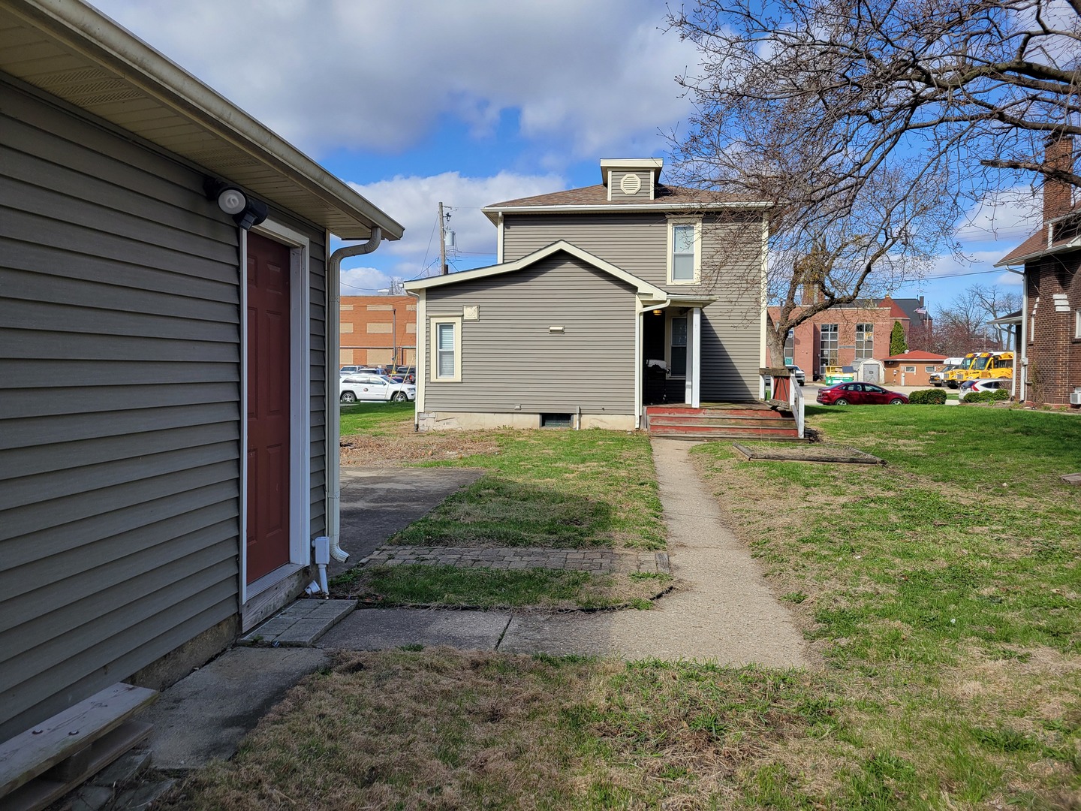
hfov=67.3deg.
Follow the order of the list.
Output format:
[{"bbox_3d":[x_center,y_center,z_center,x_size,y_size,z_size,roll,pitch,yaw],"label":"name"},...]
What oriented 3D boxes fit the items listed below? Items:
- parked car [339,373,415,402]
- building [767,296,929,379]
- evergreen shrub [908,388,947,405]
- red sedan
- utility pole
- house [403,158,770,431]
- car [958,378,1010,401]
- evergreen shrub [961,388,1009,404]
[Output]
[{"bbox_3d":[-8.966,-0.974,45.298,4.820,1.760,1.940,1,3,7],"label":"parked car"},{"bbox_3d":[38.297,-8.395,102.459,20.000,10.600,16.000,1,3,7],"label":"building"},{"bbox_3d":[16.435,-0.359,34.500,1.500,0.750,1.100,1,3,7],"label":"evergreen shrub"},{"bbox_3d":[16.588,-0.469,41.652,4.530,1.470,1.820,1,3,7],"label":"red sedan"},{"bbox_3d":[-4.897,-5.292,42.472,0.300,10.680,0.300,-3,2,7],"label":"utility pole"},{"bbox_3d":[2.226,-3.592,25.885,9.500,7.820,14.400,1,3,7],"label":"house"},{"bbox_3d":[23.792,-0.463,40.930,4.530,1.650,1.820,1,3,7],"label":"car"},{"bbox_3d":[17.524,-0.366,32.000,1.750,0.650,0.850,1,3,7],"label":"evergreen shrub"}]

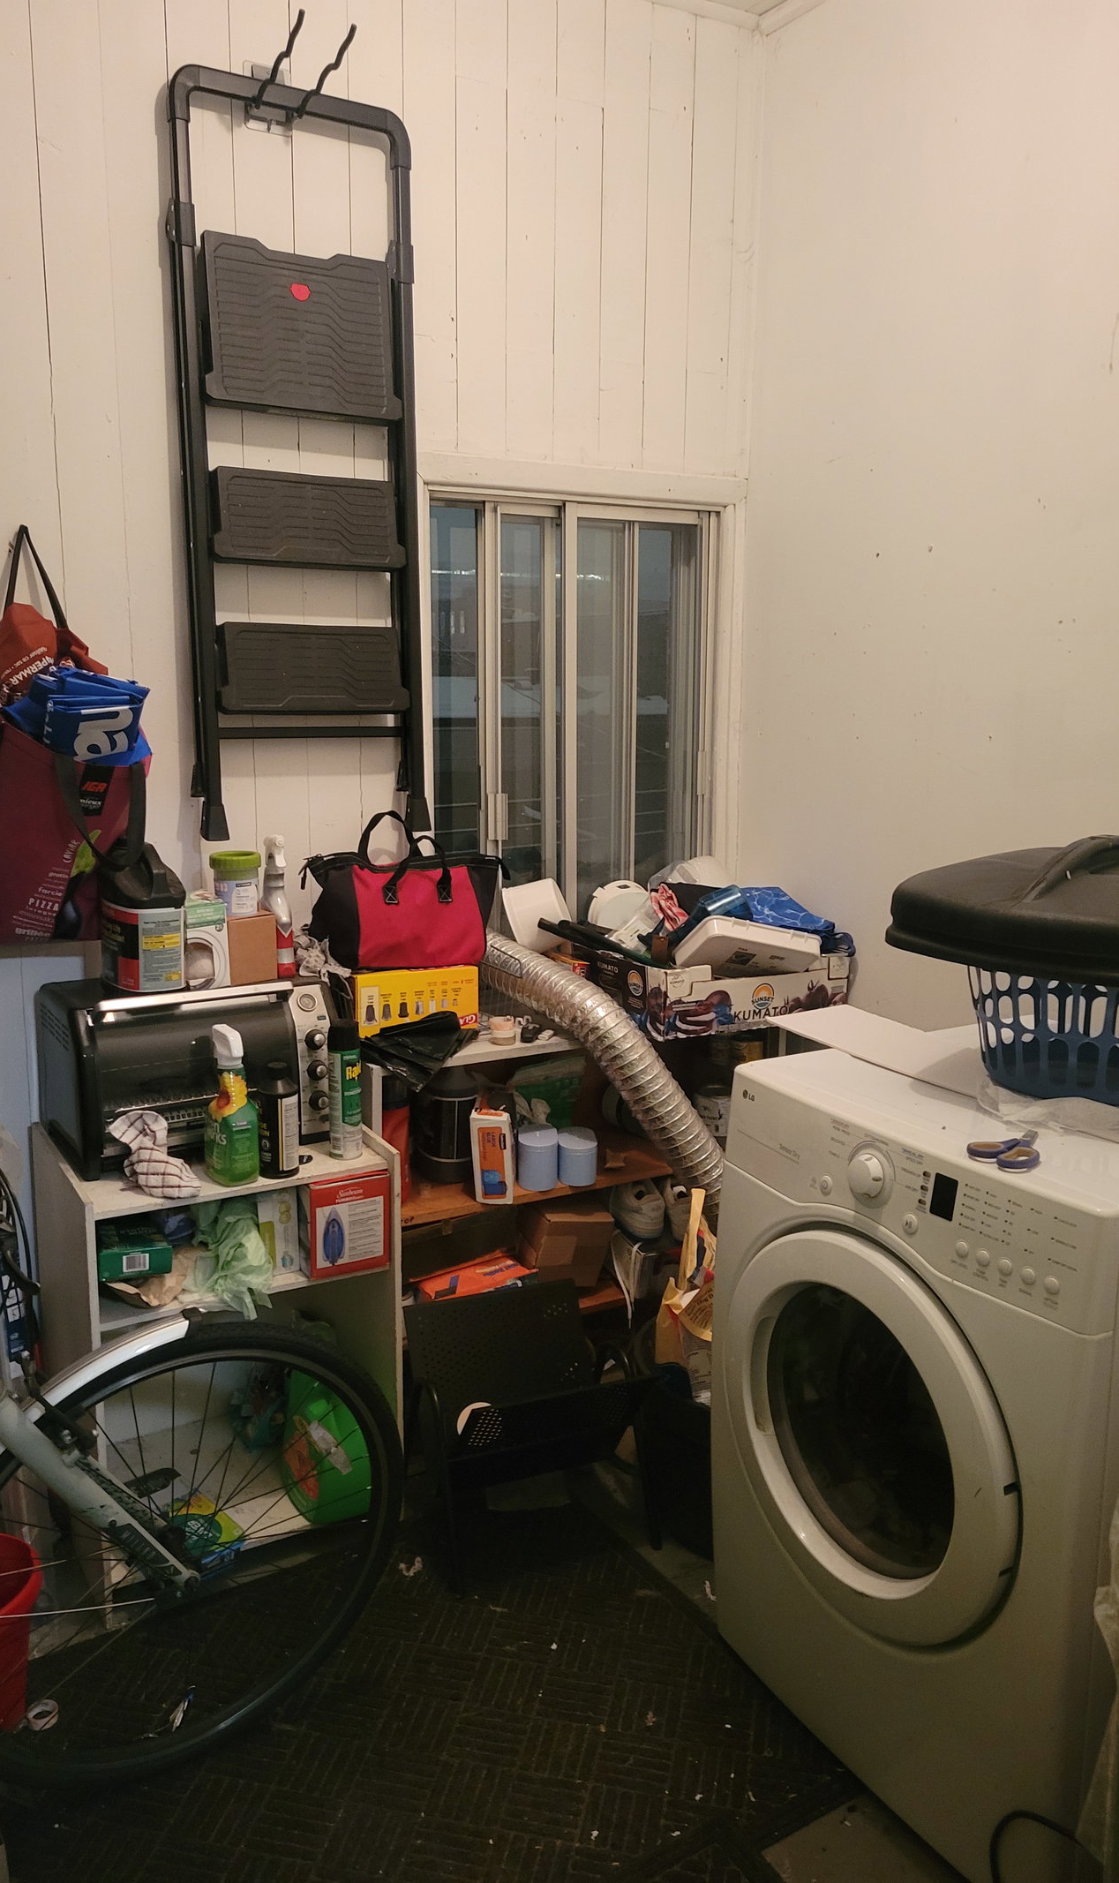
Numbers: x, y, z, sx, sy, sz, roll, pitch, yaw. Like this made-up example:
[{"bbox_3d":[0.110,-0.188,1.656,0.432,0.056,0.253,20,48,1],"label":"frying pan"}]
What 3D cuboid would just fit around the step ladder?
[{"bbox_3d":[-0.463,-0.837,2.576,0.455,1.300,0.100,-6,13,-30],"label":"step ladder"}]

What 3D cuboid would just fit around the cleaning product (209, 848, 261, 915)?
[{"bbox_3d":[-0.587,-0.106,2.585,0.092,0.110,0.092,-7,14,-34],"label":"cleaning product"}]

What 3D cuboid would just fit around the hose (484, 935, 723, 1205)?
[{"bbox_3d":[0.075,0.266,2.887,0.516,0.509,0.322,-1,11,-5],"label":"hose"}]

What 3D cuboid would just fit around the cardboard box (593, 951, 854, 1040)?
[{"bbox_3d":[0.334,0.084,2.950,0.432,0.136,0.295,-5,13,-26],"label":"cardboard box"}]

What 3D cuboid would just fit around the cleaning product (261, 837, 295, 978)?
[{"bbox_3d":[-0.537,-0.071,2.696,0.048,0.268,0.090,-6,13,-28],"label":"cleaning product"}]

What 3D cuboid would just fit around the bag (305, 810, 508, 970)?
[{"bbox_3d":[-0.317,-0.110,2.838,0.375,0.310,0.150,-4,12,-20],"label":"bag"}]

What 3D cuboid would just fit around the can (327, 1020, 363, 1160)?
[{"bbox_3d":[-0.377,0.259,2.472,0.059,0.242,0.059,0,11,0],"label":"can"}]

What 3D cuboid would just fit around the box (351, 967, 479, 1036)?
[{"bbox_3d":[-0.289,0.114,2.826,0.238,0.123,0.090,-4,12,-18],"label":"box"}]

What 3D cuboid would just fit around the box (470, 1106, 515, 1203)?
[{"bbox_3d":[-0.121,0.413,2.729,0.071,0.168,0.060,0,11,11],"label":"box"}]

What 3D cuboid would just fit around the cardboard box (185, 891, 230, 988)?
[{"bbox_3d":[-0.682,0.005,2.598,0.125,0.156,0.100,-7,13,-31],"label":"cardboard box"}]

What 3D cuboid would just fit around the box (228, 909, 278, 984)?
[{"bbox_3d":[-0.580,0.008,2.595,0.092,0.118,0.095,-7,14,-34],"label":"box"}]

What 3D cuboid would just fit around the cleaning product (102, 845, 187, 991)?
[{"bbox_3d":[-0.745,-0.052,2.527,0.136,0.260,0.140,-7,14,-34],"label":"cleaning product"}]

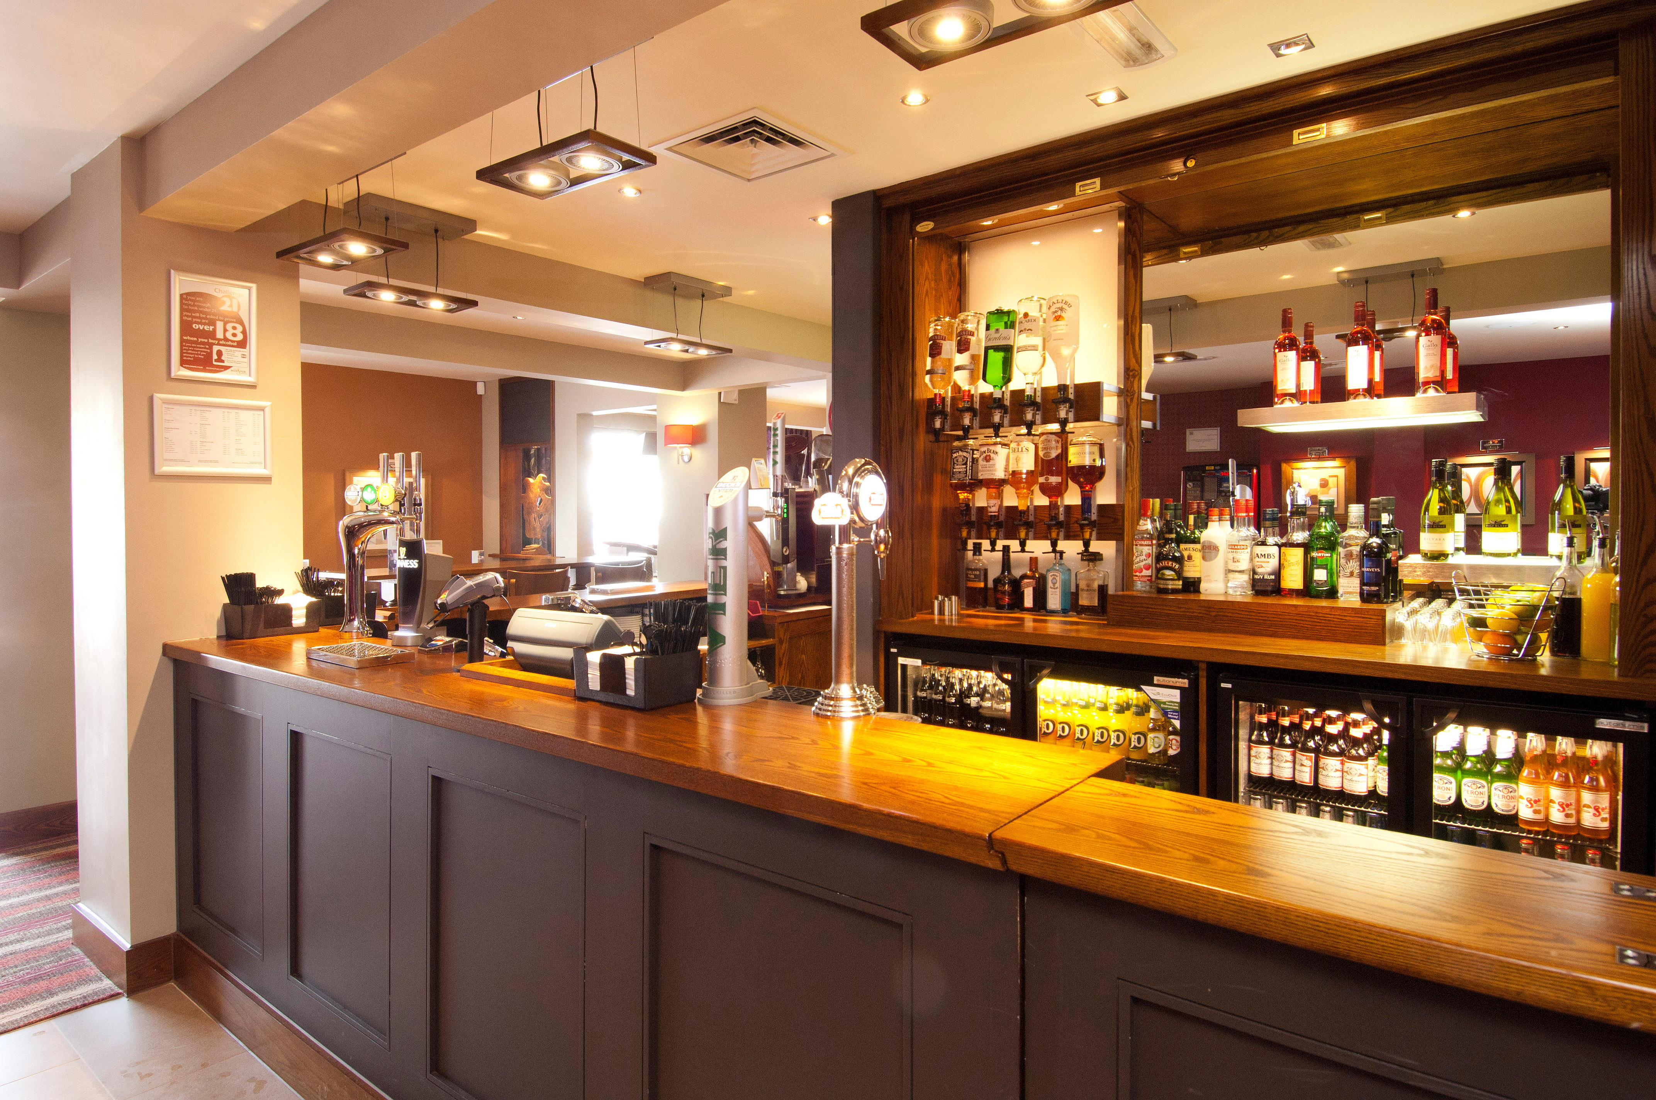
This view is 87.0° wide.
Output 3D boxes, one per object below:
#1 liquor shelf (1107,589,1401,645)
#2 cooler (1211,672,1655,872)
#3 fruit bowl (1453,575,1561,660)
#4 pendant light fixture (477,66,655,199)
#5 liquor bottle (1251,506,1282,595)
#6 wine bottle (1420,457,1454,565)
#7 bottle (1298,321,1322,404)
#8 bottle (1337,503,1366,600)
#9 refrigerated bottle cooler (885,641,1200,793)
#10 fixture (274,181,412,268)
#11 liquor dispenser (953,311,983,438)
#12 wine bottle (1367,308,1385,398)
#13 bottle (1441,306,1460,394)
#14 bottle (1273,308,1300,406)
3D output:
[{"bbox_3d":[1.338,0.206,2.784,0.800,0.108,0.270,1,2,37],"label":"liquor shelf"},{"bbox_3d":[1.625,0.792,2.425,0.905,0.880,0.520,1,1,37],"label":"cooler"},{"bbox_3d":[1.772,0.172,2.280,0.213,0.205,0.213,1,3,39],"label":"fruit bowl"},{"bbox_3d":[-0.673,-1.104,2.248,0.440,0.250,0.200,1,1,34],"label":"pendant light fixture"},{"bbox_3d":[1.421,0.006,2.816,0.082,0.280,0.074,1,2,33],"label":"liquor bottle"},{"bbox_3d":[1.731,-0.111,2.480,0.078,0.291,0.078,1,2,37],"label":"wine bottle"},{"bbox_3d":[1.584,-0.601,2.871,0.073,0.294,0.073,1,1,37],"label":"bottle"},{"bbox_3d":[1.605,0.004,2.673,0.079,0.294,0.079,1,3,39],"label":"bottle"},{"bbox_3d":[0.790,0.787,2.970,1.000,0.890,0.520,1,2,37],"label":"refrigerated bottle cooler"},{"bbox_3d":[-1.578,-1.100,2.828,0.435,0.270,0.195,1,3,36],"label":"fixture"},{"bbox_3d":[0.513,-0.639,3.183,0.100,0.462,0.110,0,1,0],"label":"liquor dispenser"},{"bbox_3d":[1.693,-0.595,2.715,0.073,0.298,0.073,1,1,37],"label":"wine bottle"},{"bbox_3d":[1.896,-0.592,2.680,0.075,0.306,0.075,1,3,39],"label":"bottle"},{"bbox_3d":[1.404,-0.583,2.668,0.075,0.308,0.075,1,3,39],"label":"bottle"}]

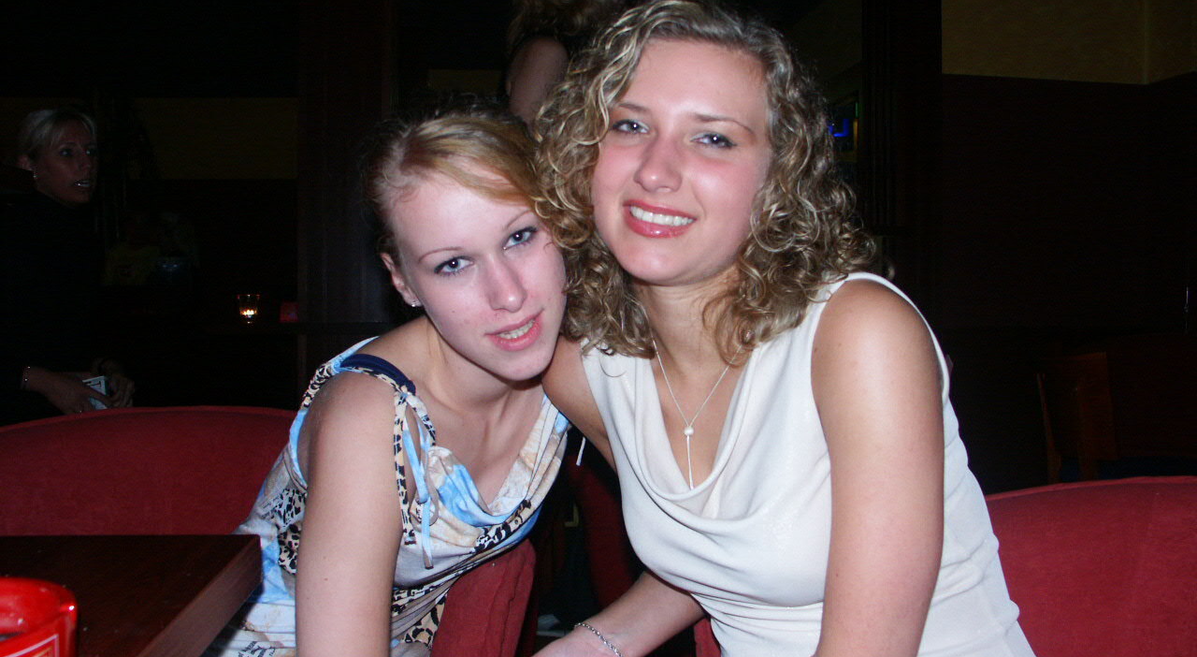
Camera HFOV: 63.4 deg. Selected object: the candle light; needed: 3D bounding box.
[{"bbox_3d":[-1.157,-0.062,3.200,0.077,0.101,0.077,0,0,0],"label":"candle light"}]

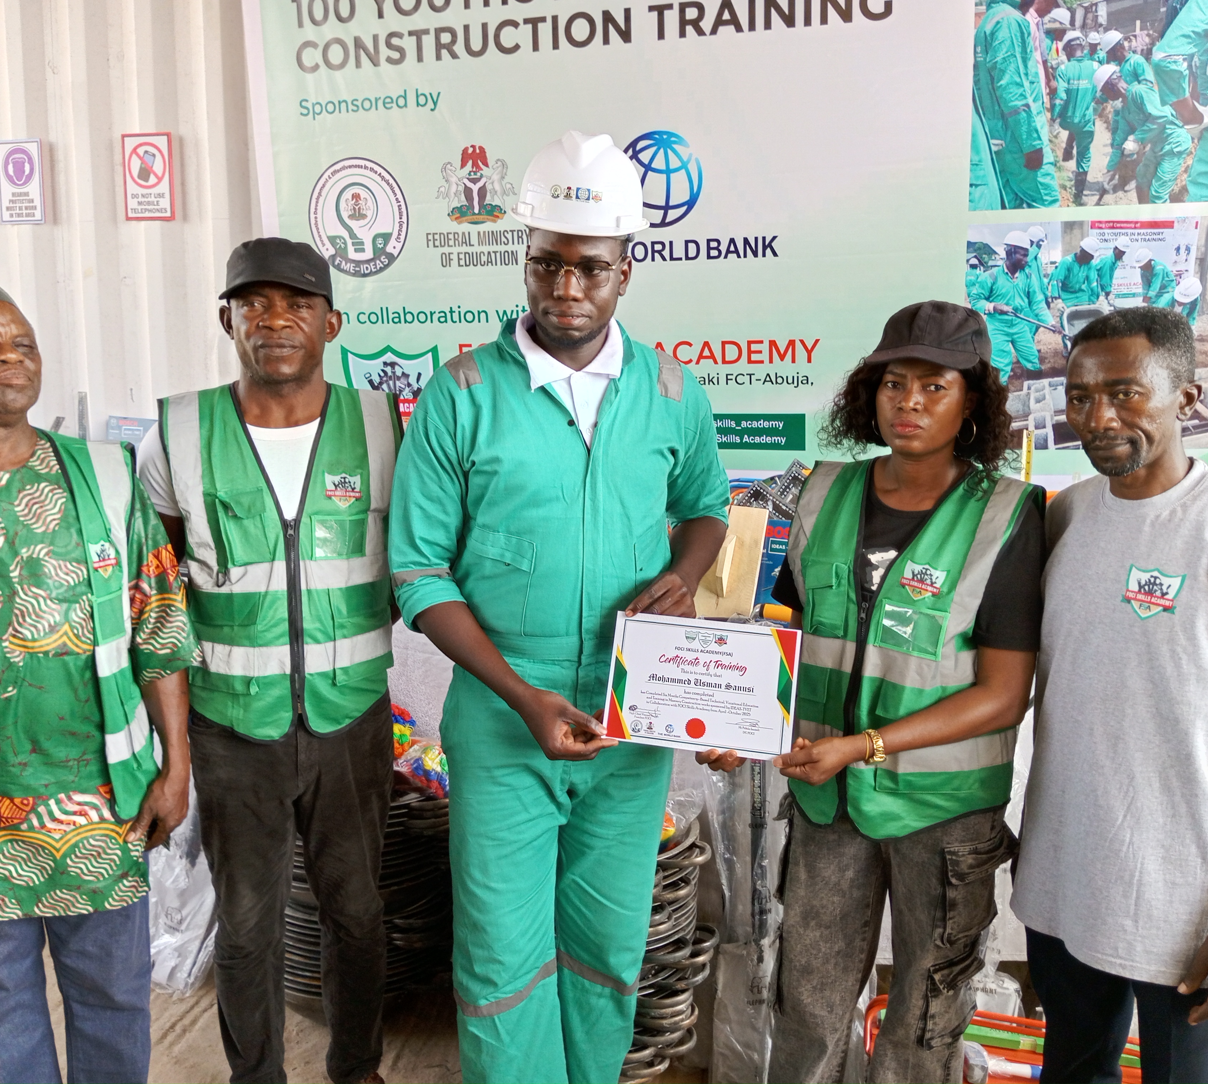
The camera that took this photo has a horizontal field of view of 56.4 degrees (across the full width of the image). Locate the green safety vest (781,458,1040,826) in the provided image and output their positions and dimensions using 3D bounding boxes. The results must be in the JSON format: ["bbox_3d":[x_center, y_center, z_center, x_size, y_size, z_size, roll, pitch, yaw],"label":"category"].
[{"bbox_3d":[0.520,0.170,1.904,0.410,0.610,0.260,5,8,32],"label":"green safety vest"}]

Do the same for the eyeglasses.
[{"bbox_3d":[-0.038,-0.441,1.813,0.145,0.048,0.145,0,18,12],"label":"eyeglasses"}]

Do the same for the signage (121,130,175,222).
[{"bbox_3d":[-1.616,-1.294,4.002,0.203,0.300,0.012,2,7,17],"label":"signage"}]

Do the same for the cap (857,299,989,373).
[{"bbox_3d":[0.510,-0.324,1.783,0.180,0.125,0.260,4,11,27],"label":"cap"}]

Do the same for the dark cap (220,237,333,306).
[{"bbox_3d":[-0.573,-0.465,1.978,0.185,0.125,0.240,-1,9,-11],"label":"dark cap"}]

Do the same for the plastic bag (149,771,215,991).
[{"bbox_3d":[-1.002,0.792,2.649,0.260,0.520,0.200,-1,7,-10],"label":"plastic bag"}]

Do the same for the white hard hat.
[{"bbox_3d":[-0.040,-0.576,1.835,0.220,0.155,0.285,5,22,7],"label":"white hard hat"}]

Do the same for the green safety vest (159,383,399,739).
[{"bbox_3d":[-0.588,0.029,2.056,0.420,0.620,0.270,-1,7,-14],"label":"green safety vest"}]

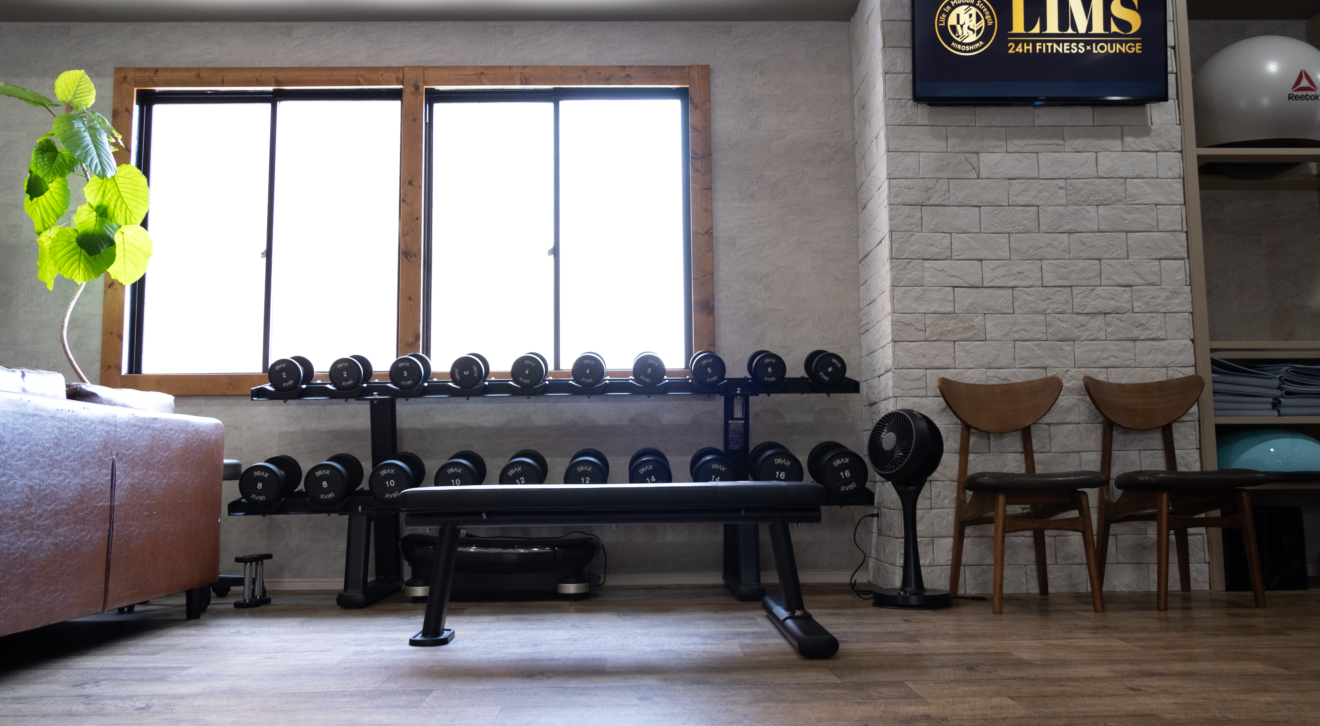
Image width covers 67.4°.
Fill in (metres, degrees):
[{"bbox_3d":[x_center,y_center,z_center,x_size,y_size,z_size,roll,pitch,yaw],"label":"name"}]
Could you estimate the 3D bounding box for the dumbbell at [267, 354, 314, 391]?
[{"bbox_3d":[-1.426,0.040,3.844,0.130,0.130,0.147,0,4,-1],"label":"dumbbell"}]

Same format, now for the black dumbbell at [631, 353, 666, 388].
[{"bbox_3d":[-0.042,0.024,3.894,0.130,0.130,0.178,0,4,-1],"label":"black dumbbell"}]

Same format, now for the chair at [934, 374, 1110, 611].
[{"bbox_3d":[1.185,0.409,3.279,0.465,0.760,0.495,-1,-6,-1],"label":"chair"}]

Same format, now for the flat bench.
[{"bbox_3d":[-0.122,0.534,2.691,1.155,0.413,0.700,-1,-6,-1],"label":"flat bench"}]

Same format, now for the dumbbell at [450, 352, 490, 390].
[{"bbox_3d":[-0.693,0.029,3.632,0.120,0.120,0.175,-1,4,-1],"label":"dumbbell"}]

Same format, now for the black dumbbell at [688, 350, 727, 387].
[{"bbox_3d":[0.178,0.019,3.650,0.120,0.120,0.175,-1,4,-1],"label":"black dumbbell"}]

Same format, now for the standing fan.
[{"bbox_3d":[0.813,0.475,3.291,0.272,0.640,0.272,4,-8,-38],"label":"standing fan"}]

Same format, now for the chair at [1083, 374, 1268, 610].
[{"bbox_3d":[1.702,0.406,3.307,0.465,0.760,0.495,-1,-6,-1],"label":"chair"}]

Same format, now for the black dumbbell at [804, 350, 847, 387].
[{"bbox_3d":[0.653,0.016,3.917,0.130,0.130,0.188,0,4,-1],"label":"black dumbbell"}]

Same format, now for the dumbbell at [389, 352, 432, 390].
[{"bbox_3d":[-0.969,0.035,3.860,0.130,0.130,0.157,0,4,-1],"label":"dumbbell"}]

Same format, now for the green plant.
[{"bbox_3d":[-2.175,-0.182,3.615,0.601,1.848,0.560,-1,-6,-1],"label":"green plant"}]

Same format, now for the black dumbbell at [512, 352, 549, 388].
[{"bbox_3d":[-0.506,0.029,3.877,0.130,0.130,0.168,0,4,-1],"label":"black dumbbell"}]

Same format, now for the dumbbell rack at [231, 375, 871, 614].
[{"bbox_3d":[-0.360,0.441,3.607,2.155,0.805,0.600,-1,-6,-1],"label":"dumbbell rack"}]

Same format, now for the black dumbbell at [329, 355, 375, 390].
[{"bbox_3d":[-1.198,0.037,3.850,0.130,0.130,0.147,0,4,-1],"label":"black dumbbell"}]

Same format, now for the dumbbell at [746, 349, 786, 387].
[{"bbox_3d":[0.421,0.019,3.911,0.130,0.130,0.188,0,4,-1],"label":"dumbbell"}]

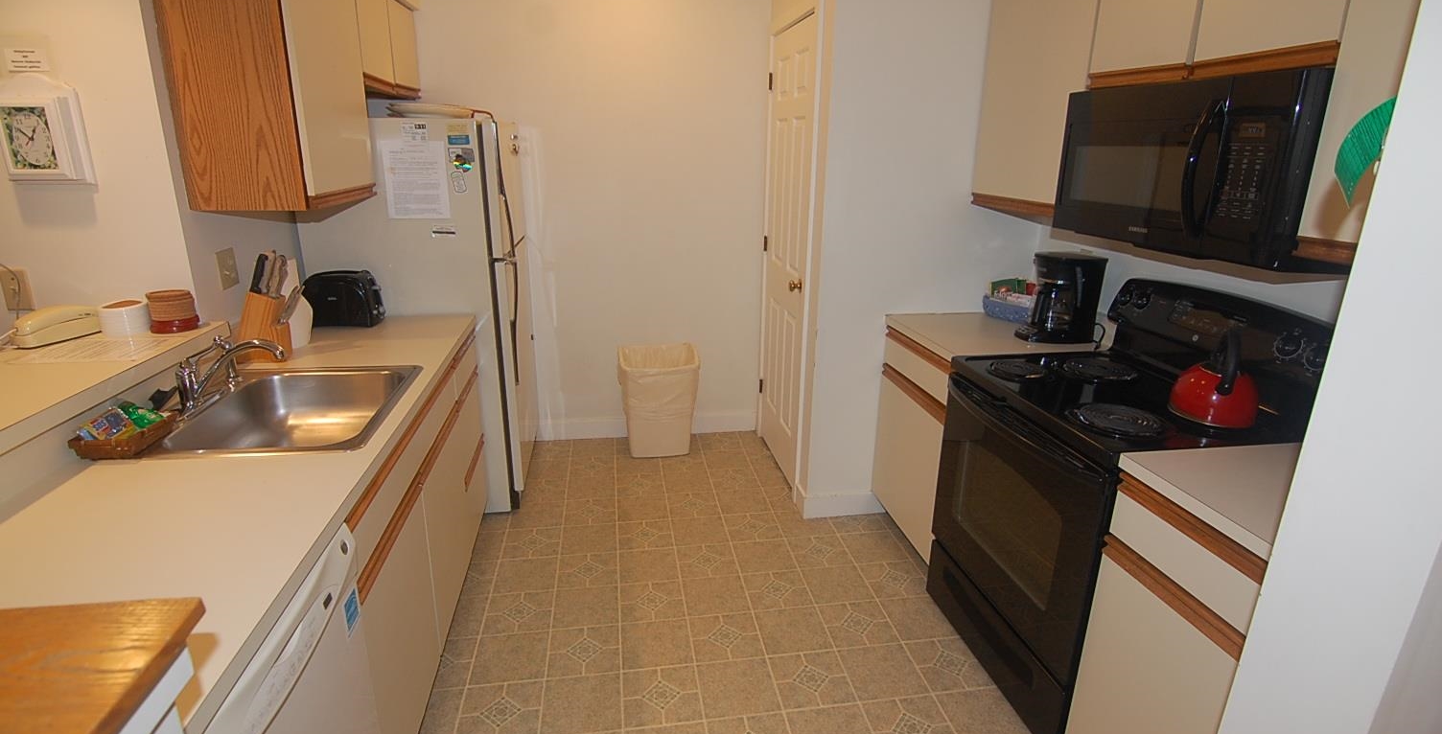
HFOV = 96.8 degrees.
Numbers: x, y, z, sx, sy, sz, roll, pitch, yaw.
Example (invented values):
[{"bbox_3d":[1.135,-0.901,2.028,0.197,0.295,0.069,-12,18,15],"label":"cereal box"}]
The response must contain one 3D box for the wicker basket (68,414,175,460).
[{"bbox_3d":[-1.293,0.148,1.396,0.155,0.060,0.200,-2,18,-10],"label":"wicker basket"}]

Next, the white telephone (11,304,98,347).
[{"bbox_3d":[-1.734,-0.114,1.657,0.080,0.080,0.205,7,19,16],"label":"white telephone"}]

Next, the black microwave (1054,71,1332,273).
[{"bbox_3d":[1.352,-0.550,1.761,0.428,0.427,0.723,-2,18,-10],"label":"black microwave"}]

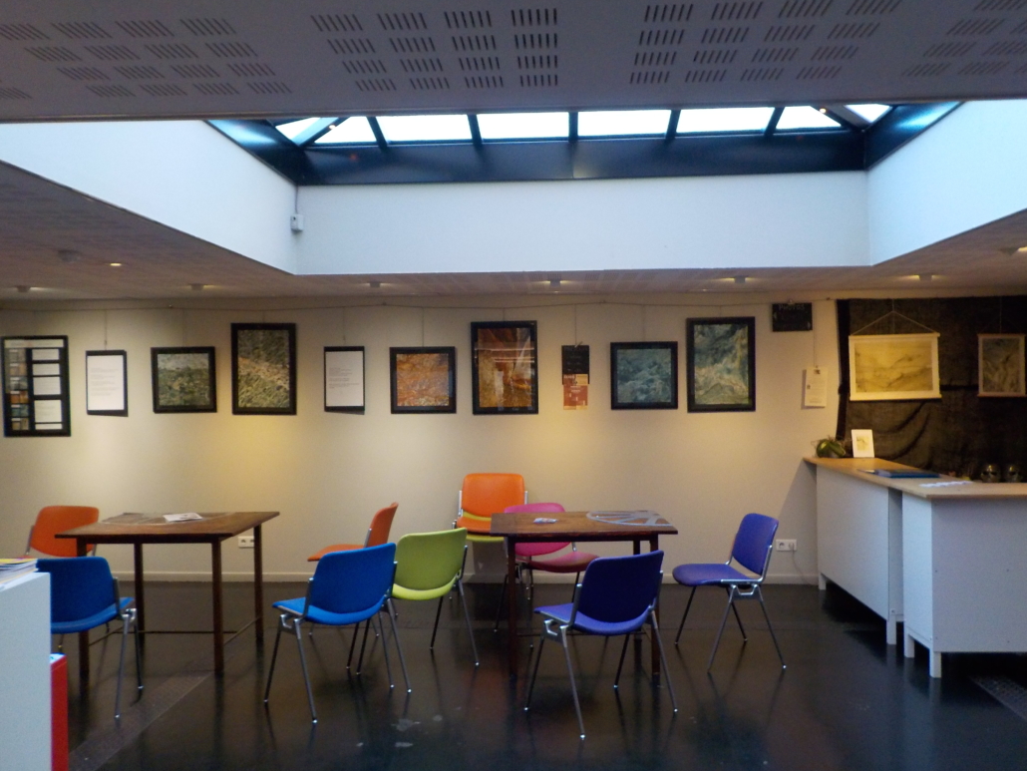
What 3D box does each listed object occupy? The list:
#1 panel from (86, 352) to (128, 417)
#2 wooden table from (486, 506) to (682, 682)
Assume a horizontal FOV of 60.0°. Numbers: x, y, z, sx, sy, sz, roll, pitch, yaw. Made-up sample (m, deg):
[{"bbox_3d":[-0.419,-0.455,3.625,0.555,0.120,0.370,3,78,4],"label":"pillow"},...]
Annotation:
[{"bbox_3d":[-3.173,-0.016,6.952,0.321,0.505,0.025,-1,0,3],"label":"panel"},{"bbox_3d":[0.369,1.131,4.965,0.975,0.750,0.745,-1,0,-1],"label":"wooden table"}]

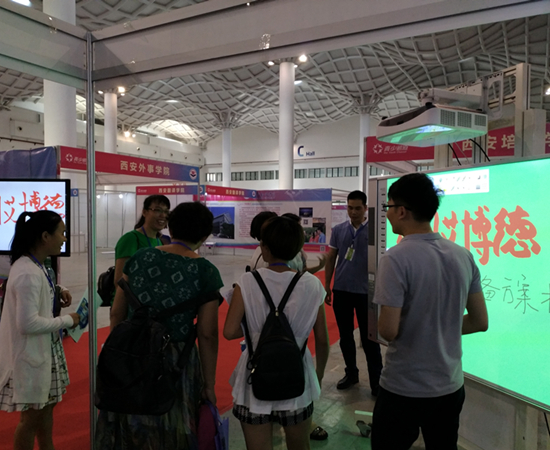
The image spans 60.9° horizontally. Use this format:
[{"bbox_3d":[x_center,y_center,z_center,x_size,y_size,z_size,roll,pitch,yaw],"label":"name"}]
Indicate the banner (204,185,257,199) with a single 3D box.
[{"bbox_3d":[-1.424,-1.122,15.973,0.050,0.300,3.150,1,1,27],"label":"banner"}]

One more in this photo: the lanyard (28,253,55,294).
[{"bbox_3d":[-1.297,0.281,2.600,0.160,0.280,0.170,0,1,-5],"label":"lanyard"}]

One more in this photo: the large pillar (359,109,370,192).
[{"bbox_3d":[11.581,-7.083,60.903,1.220,14.780,1.220,1,1,27],"label":"large pillar"}]

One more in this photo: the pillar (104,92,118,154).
[{"bbox_3d":[-18.057,-7.019,51.434,1.270,14.780,1.270,1,1,27],"label":"pillar"}]

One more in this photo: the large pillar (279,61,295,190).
[{"bbox_3d":[1.048,-6.694,40.717,1.220,14.780,1.220,0,1,0],"label":"large pillar"}]

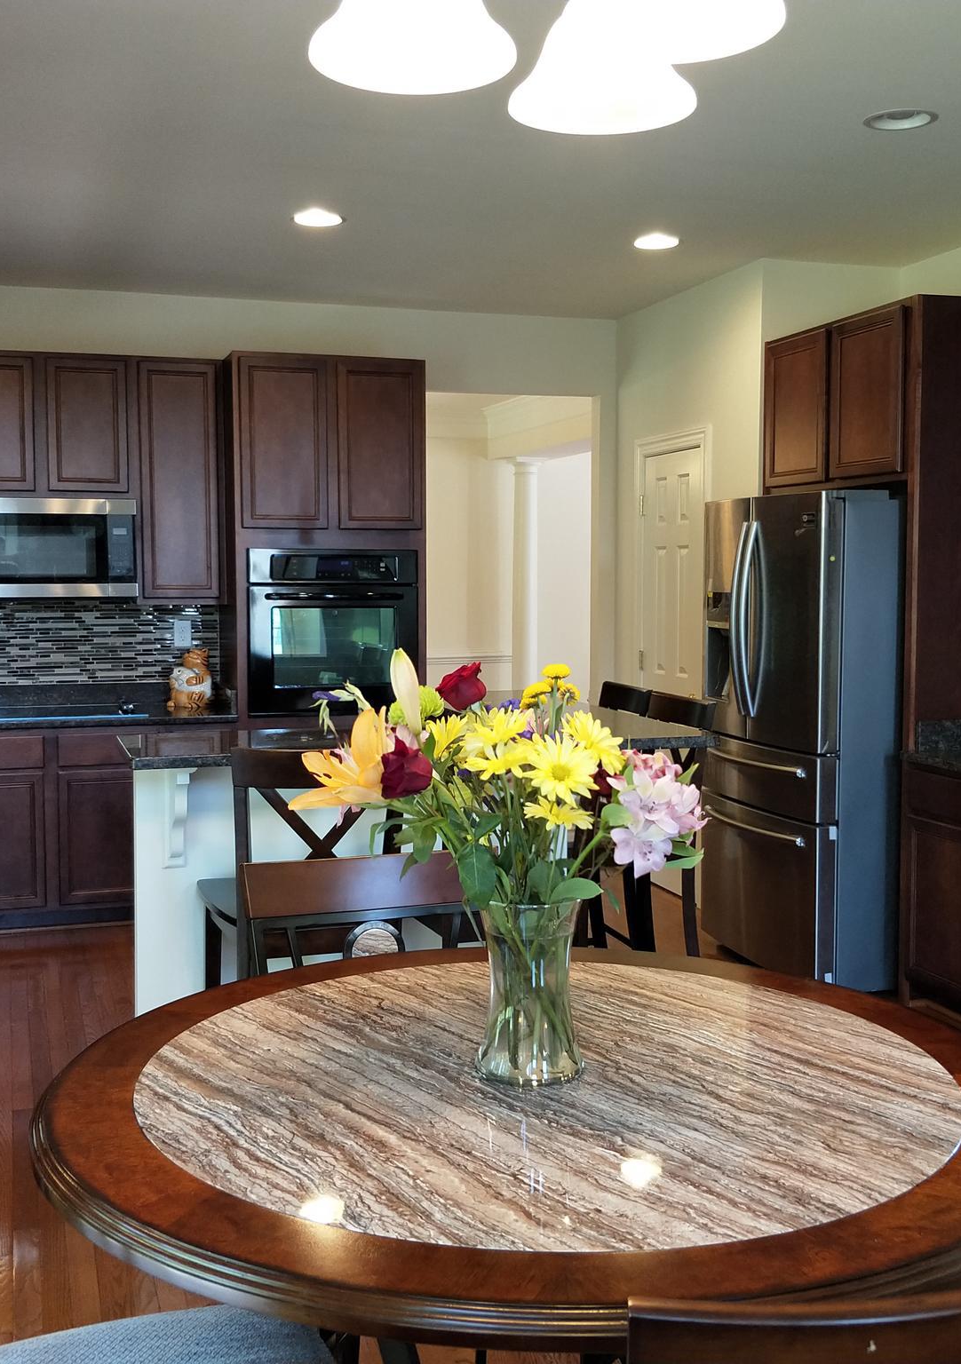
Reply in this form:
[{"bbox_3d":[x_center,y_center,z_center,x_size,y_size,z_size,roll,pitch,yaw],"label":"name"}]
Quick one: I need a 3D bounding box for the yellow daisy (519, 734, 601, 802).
[{"bbox_3d":[0.114,0.125,1.910,0.115,0.100,0.055,-1,5,-3],"label":"yellow daisy"}]

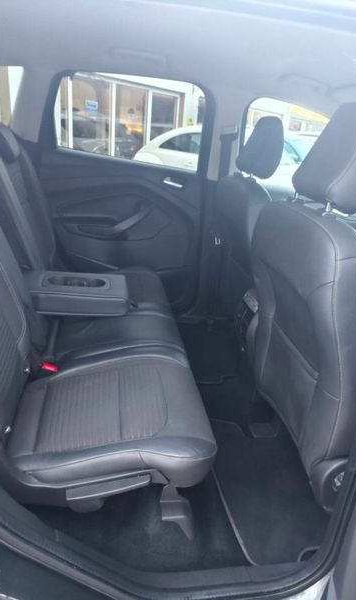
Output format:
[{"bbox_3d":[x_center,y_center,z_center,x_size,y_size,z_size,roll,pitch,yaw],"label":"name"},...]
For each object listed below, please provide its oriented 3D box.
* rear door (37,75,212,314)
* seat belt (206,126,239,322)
[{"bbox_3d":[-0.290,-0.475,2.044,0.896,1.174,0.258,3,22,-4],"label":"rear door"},{"bbox_3d":[0.216,-0.347,2.037,0.144,0.999,0.103,3,22,-4],"label":"seat belt"}]

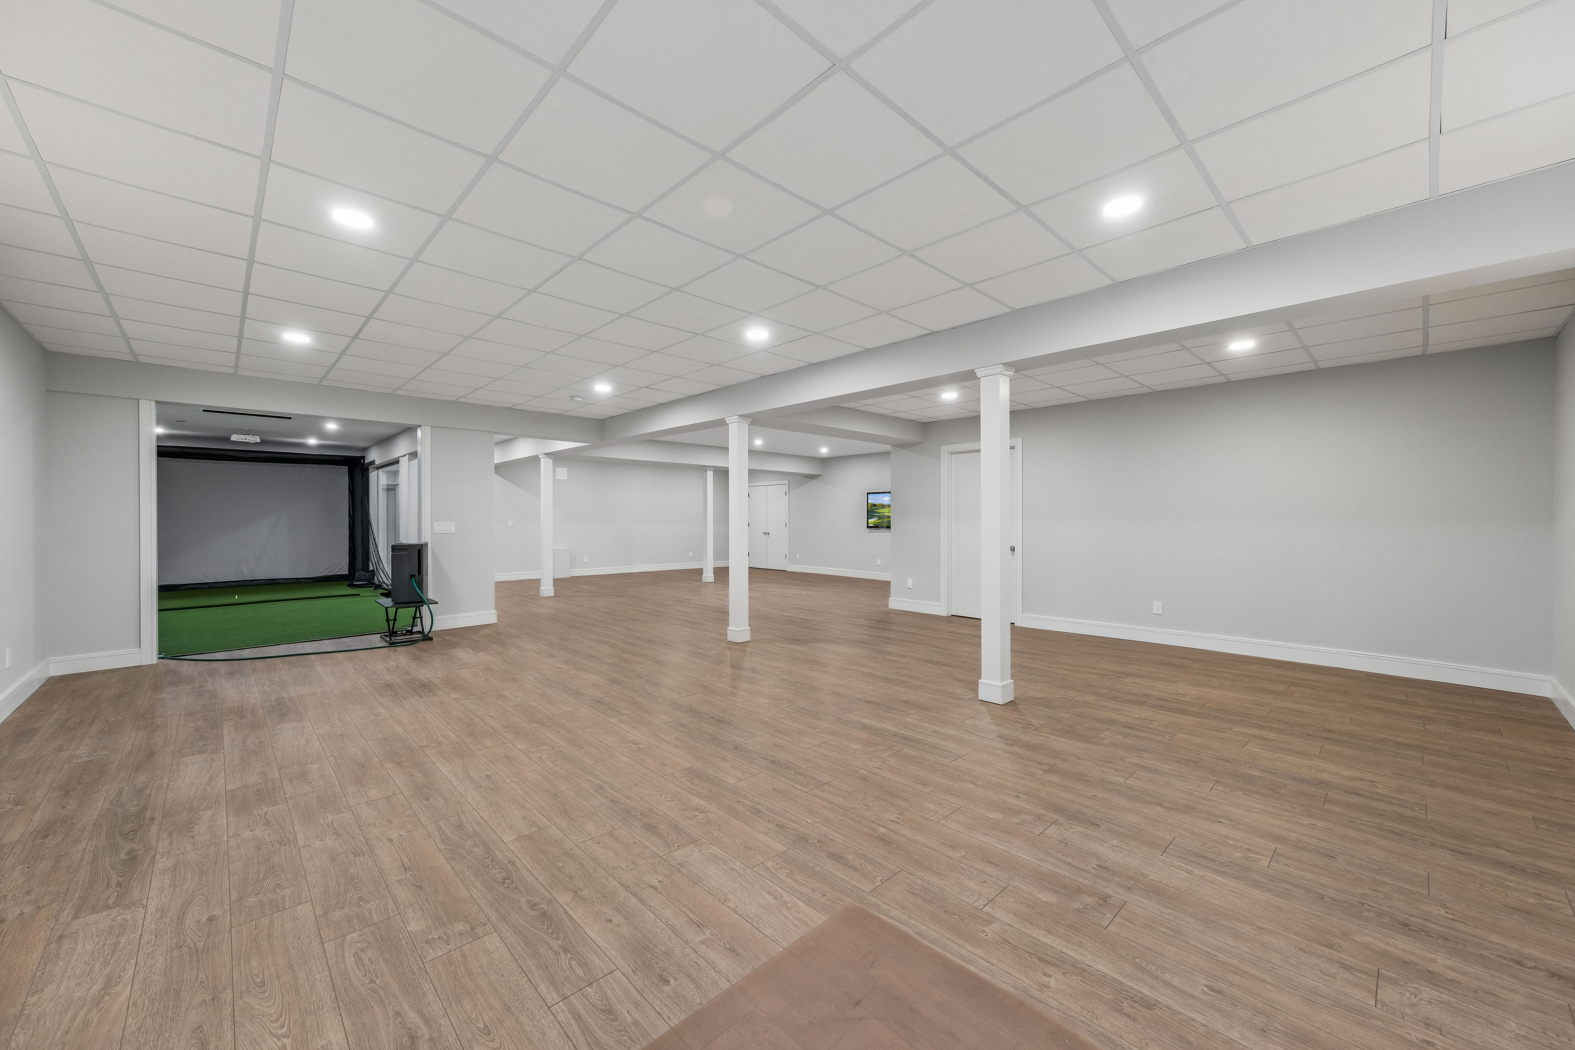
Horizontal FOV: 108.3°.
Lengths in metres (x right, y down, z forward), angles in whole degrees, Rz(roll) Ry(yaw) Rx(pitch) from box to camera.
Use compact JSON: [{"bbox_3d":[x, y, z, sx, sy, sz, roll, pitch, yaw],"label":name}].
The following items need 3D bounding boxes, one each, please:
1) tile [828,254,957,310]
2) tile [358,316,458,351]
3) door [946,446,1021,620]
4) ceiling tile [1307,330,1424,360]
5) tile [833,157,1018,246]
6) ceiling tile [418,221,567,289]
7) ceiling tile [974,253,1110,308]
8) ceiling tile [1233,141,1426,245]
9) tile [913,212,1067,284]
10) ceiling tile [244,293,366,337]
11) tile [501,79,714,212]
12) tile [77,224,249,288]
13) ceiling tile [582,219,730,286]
[{"bbox_3d":[0.638,-1.428,3.386,0.598,0.020,0.598,-1,1,-44],"label":"tile"},{"bbox_3d":[-2.834,-1.427,4.295,0.580,0.020,0.580,0,0,-44],"label":"tile"},{"bbox_3d":[2.485,0.131,7.189,0.050,2.130,0.890,0,0,-44],"label":"door"},{"bbox_3d":[4.394,-1.363,4.333,0.598,0.020,0.598,-1,1,-44],"label":"ceiling tile"},{"bbox_3d":[0.619,-1.420,2.553,0.598,0.020,0.598,-1,1,-44],"label":"tile"},{"bbox_3d":[-1.552,-1.423,3.024,0.580,0.020,0.580,0,0,-44],"label":"ceiling tile"},{"bbox_3d":[1.509,-1.431,3.373,0.570,0.020,0.585,-1,1,-45],"label":"ceiling tile"},{"bbox_3d":[2.361,-1.422,2.490,0.570,0.020,0.585,-1,1,-45],"label":"ceiling tile"},{"bbox_3d":[1.063,-1.422,2.960,0.585,0.020,0.585,-1,1,-45],"label":"tile"},{"bbox_3d":[-3.278,-1.426,3.881,0.600,0.022,0.600,-1,1,-45],"label":"ceiling tile"},{"bbox_3d":[-0.698,-1.420,2.178,0.580,0.020,0.580,0,0,-44],"label":"tile"},{"bbox_3d":[-3.294,-1.413,3.032,0.598,0.020,0.598,-1,1,-44],"label":"tile"},{"bbox_3d":[-0.678,-1.426,3.016,0.600,0.022,0.600,-1,1,-45],"label":"ceiling tile"}]

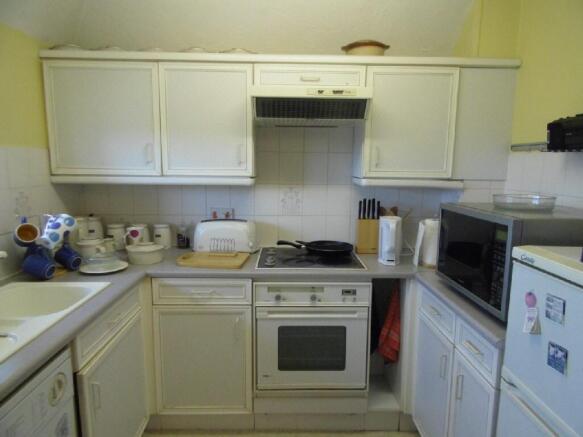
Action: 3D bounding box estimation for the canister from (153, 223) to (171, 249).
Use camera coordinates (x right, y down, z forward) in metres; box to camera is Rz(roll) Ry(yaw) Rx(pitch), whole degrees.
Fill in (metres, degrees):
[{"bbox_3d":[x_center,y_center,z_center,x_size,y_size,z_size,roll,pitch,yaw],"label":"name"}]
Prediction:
[{"bbox_3d":[-0.814,0.110,2.334,0.107,0.142,0.107,0,8,-1],"label":"canister"}]

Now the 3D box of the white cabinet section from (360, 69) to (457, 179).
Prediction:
[{"bbox_3d":[0.645,-0.535,2.172,0.500,0.592,0.312,0,7,-1],"label":"white cabinet section"}]

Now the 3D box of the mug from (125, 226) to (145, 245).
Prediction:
[{"bbox_3d":[-0.946,0.133,2.236,0.116,0.125,0.092,-2,7,-20],"label":"mug"}]

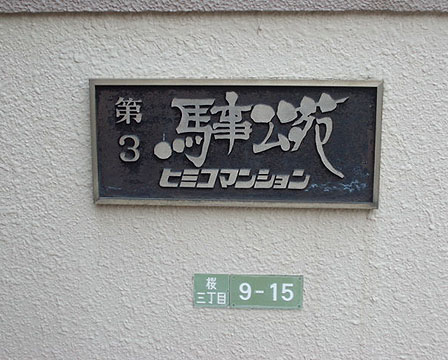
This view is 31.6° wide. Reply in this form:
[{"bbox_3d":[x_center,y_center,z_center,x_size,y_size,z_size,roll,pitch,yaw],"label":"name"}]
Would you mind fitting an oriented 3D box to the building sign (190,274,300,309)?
[{"bbox_3d":[0.040,0.183,1.293,0.179,0.059,0.007,1,12,4],"label":"building sign"}]

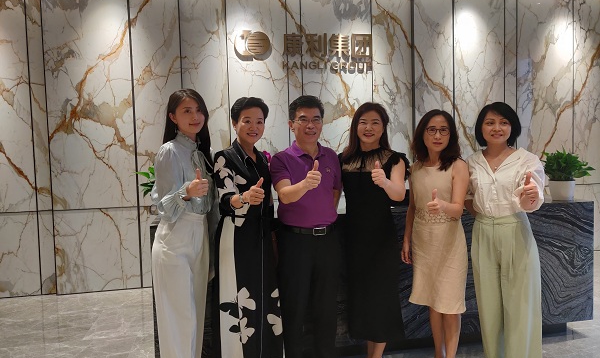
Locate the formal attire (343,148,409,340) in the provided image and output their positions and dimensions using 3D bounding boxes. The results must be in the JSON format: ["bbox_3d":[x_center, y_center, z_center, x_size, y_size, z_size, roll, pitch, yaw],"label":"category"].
[{"bbox_3d":[0.452,0.388,2.840,0.400,1.140,0.270,-1,3,13],"label":"formal attire"}]

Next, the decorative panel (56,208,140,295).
[{"bbox_3d":[-2.140,0.751,4.970,0.852,0.869,0.030,-2,3,-11],"label":"decorative panel"}]

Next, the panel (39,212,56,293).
[{"bbox_3d":[-2.627,0.769,4.878,0.141,0.869,0.030,-2,3,-11],"label":"panel"}]

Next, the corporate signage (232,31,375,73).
[{"bbox_3d":[0.057,-1.408,5.213,1.554,0.439,0.060,-2,3,-11],"label":"corporate signage"}]

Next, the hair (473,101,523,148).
[{"bbox_3d":[1.064,-0.297,2.508,0.247,0.239,0.240,-1,3,20],"label":"hair"}]

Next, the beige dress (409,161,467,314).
[{"bbox_3d":[0.820,0.337,2.790,0.330,0.885,0.260,0,3,22],"label":"beige dress"}]

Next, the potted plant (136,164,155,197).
[{"bbox_3d":[-0.829,0.058,2.906,0.380,0.400,0.380,-2,3,-11],"label":"potted plant"}]

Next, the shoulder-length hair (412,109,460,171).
[{"bbox_3d":[0.771,-0.225,2.663,0.273,0.342,0.250,-1,3,14],"label":"shoulder-length hair"}]

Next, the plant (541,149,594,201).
[{"bbox_3d":[1.998,-0.034,3.495,0.370,0.385,0.350,0,4,30],"label":"plant"}]

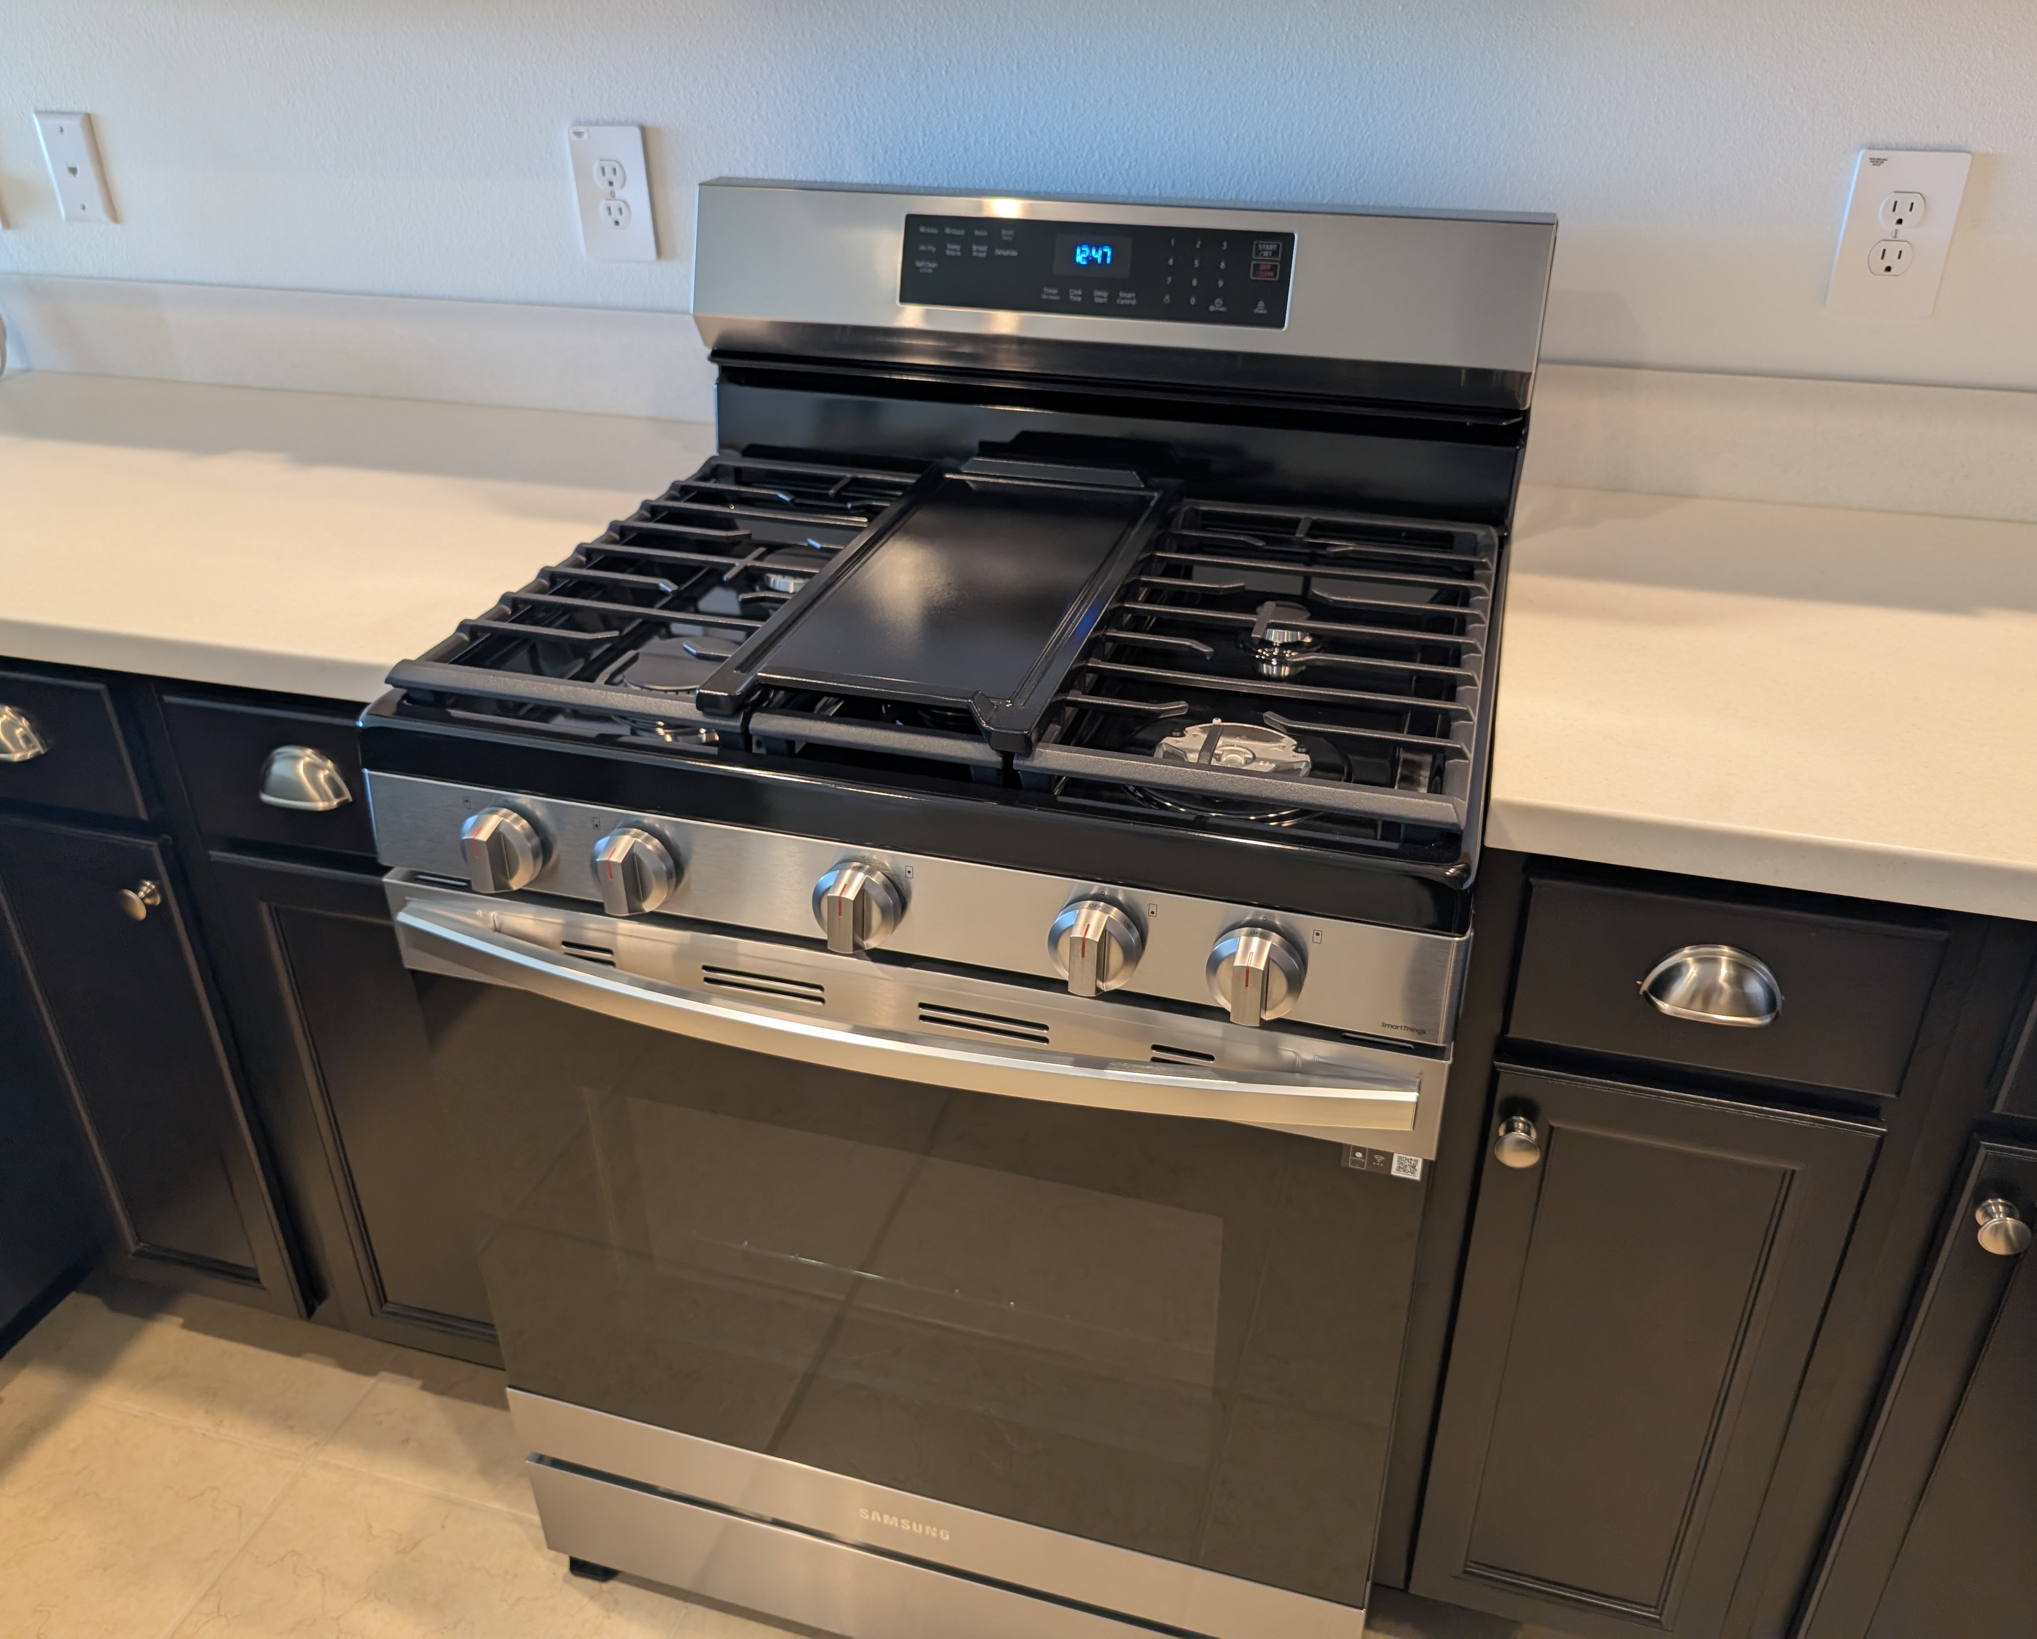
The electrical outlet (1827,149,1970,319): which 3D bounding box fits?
[{"bbox_3d":[0.708,-0.470,1.218,0.079,0.123,0.009,8,30,14],"label":"electrical outlet"}]

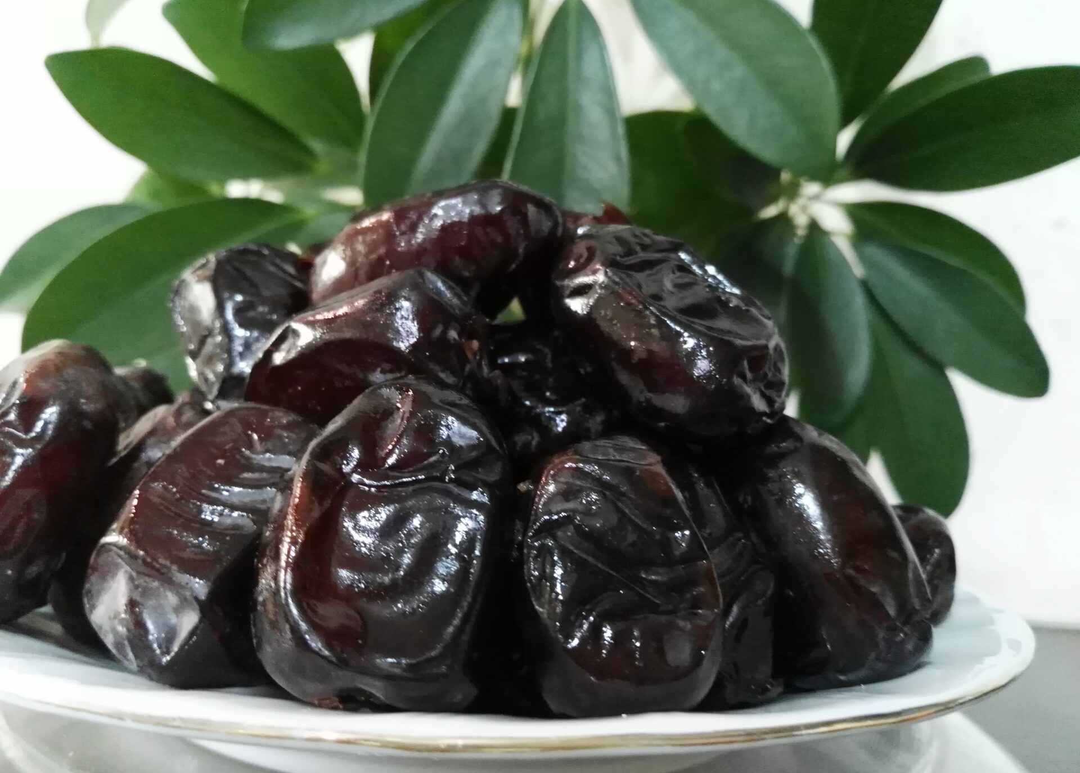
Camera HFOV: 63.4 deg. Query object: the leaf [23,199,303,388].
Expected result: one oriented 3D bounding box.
[{"bbox_3d":[-0.111,-0.025,0.263,0.090,0.052,0.015,-27,-26,-5],"label":"leaf"}]

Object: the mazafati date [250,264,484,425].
[{"bbox_3d":[-0.025,-0.005,0.127,0.036,0.023,0.022,-17,-11,-13],"label":"mazafati date"}]

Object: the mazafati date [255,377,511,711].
[{"bbox_3d":[-0.020,0.019,0.109,0.030,0.040,0.024,6,-11,0],"label":"mazafati date"}]

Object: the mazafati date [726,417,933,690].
[{"bbox_3d":[0.040,0.023,0.122,0.023,0.039,0.023,-19,-11,-16],"label":"mazafati date"}]

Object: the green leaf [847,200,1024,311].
[{"bbox_3d":[0.136,-0.042,0.300,0.071,0.030,0.016,30,-6,0],"label":"green leaf"}]

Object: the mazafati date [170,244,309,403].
[{"bbox_3d":[-0.050,-0.011,0.148,0.021,0.025,0.035,0,13,19],"label":"mazafati date"}]

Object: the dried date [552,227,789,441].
[{"bbox_3d":[0.018,-0.007,0.123,0.036,0.024,0.024,32,-10,5],"label":"dried date"}]

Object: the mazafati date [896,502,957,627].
[{"bbox_3d":[0.063,0.032,0.156,0.024,0.022,0.032,-1,-3,22],"label":"mazafati date"}]

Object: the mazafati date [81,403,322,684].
[{"bbox_3d":[-0.046,0.021,0.118,0.023,0.038,0.022,23,-20,0],"label":"mazafati date"}]

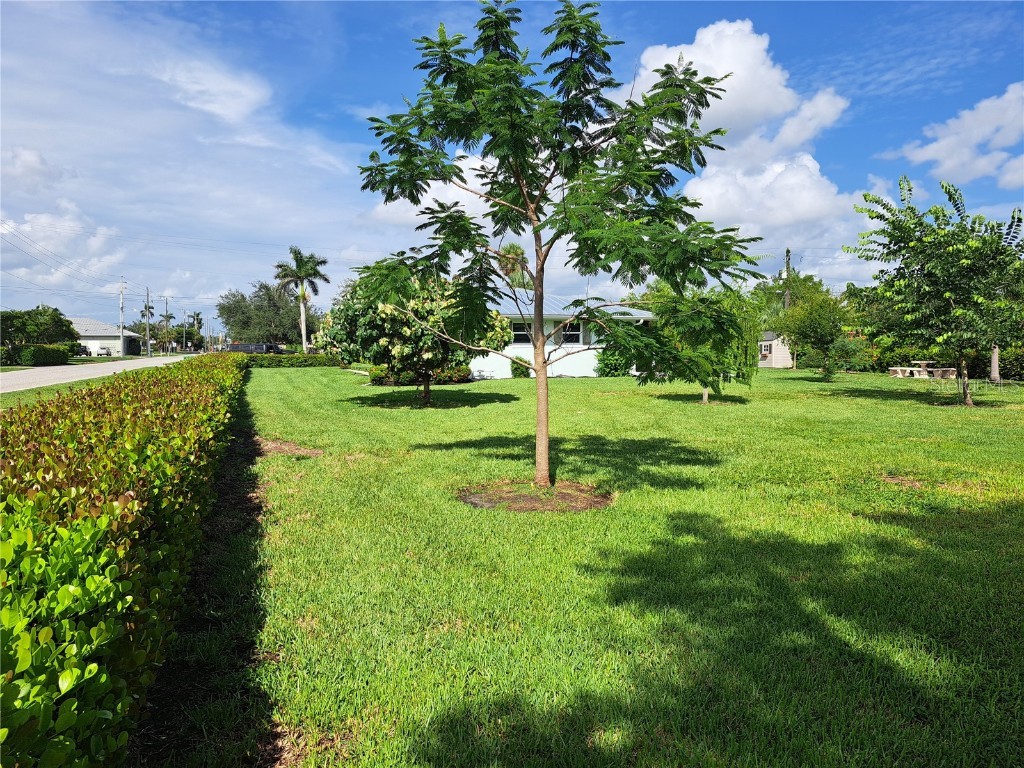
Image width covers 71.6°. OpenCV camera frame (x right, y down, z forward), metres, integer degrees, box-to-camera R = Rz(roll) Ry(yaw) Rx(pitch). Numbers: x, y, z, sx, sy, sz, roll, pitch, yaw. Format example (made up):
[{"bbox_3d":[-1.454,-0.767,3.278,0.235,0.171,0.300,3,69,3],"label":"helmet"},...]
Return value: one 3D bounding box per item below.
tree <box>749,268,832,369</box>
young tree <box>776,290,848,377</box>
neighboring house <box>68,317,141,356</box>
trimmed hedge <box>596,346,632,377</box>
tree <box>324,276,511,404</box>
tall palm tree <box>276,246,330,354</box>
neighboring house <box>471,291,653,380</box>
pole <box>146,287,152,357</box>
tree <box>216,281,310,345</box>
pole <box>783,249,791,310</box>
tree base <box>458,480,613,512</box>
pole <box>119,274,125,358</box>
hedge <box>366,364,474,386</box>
[{"bbox_3d":[17.063,-3.872,43.329,5.100,6.000,5.000,0,3,0],"label":"tree"},{"bbox_3d":[13.288,-2.059,31.397,3.200,3.900,3.200,0,3,0],"label":"young tree"},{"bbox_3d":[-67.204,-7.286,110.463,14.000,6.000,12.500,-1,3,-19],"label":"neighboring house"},{"bbox_3d":[4.403,-0.937,30.492,1.500,1.300,1.300,-1,3,-18],"label":"trimmed hedge"},{"bbox_3d":[-2.718,-1.302,19.905,5.300,3.600,5.200,0,3,0],"label":"tree"},{"bbox_3d":[-20.161,-7.586,67.700,5.200,11.400,5.200,0,3,0],"label":"tall palm tree"},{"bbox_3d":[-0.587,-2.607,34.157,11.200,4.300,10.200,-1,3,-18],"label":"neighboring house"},{"bbox_3d":[-56.162,-9.650,109.715,0.450,10.800,0.450,-1,3,-19],"label":"pole"},{"bbox_3d":[-30.082,-7.862,86.711,12.300,9.800,11.500,0,3,0],"label":"tree"},{"bbox_3d":[21.997,-6.152,56.752,0.450,9.400,0.450,-1,3,-19],"label":"pole"},{"bbox_3d":[0.246,1.137,7.488,1.580,0.070,1.550,0,3,0],"label":"tree base"},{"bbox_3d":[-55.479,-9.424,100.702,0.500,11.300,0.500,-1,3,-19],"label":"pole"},{"bbox_3d":[-3.557,-0.418,27.615,3.800,0.850,1.100,-1,3,-18],"label":"hedge"}]

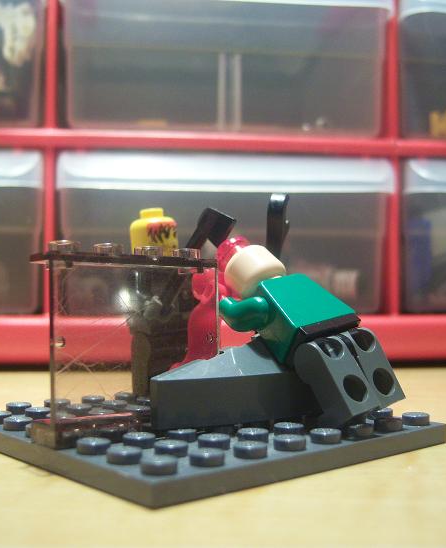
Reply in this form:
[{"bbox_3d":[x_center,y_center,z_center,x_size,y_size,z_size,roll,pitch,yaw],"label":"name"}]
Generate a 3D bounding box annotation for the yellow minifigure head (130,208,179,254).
[{"bbox_3d":[-0.014,-0.008,0.159,0.010,0.011,0.010,-4,-1,7],"label":"yellow minifigure head"}]

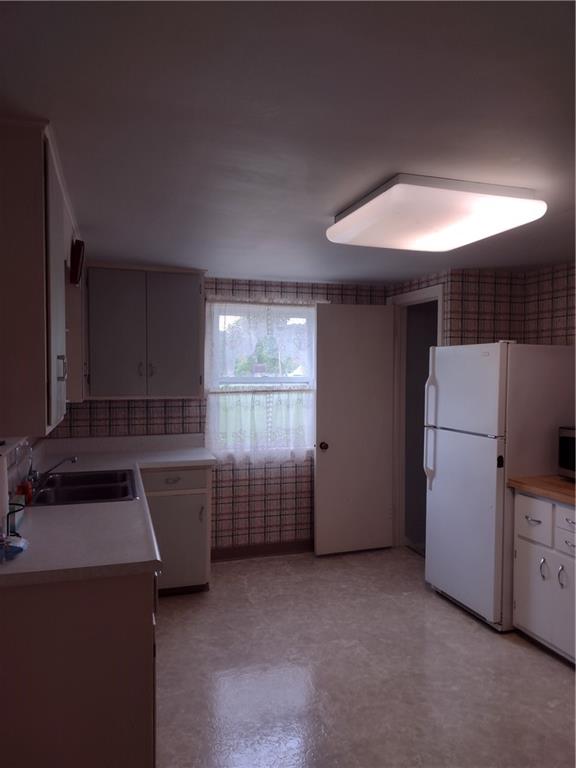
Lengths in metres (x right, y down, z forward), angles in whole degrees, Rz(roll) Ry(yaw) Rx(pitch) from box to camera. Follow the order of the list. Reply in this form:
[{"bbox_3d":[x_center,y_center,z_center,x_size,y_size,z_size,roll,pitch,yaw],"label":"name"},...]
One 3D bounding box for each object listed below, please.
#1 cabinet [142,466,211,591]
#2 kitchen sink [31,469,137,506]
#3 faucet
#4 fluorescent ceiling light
[{"bbox_3d":[-0.832,0.975,4.246,0.490,0.870,0.635,0,2,-16],"label":"cabinet"},{"bbox_3d":[-1.070,0.615,3.109,0.528,0.180,0.840,0,2,-16],"label":"kitchen sink"},{"bbox_3d":[-1.207,0.462,3.081,0.230,0.135,0.200,0,2,-16],"label":"faucet"},{"bbox_3d":[0.589,-0.702,2.515,0.660,0.115,0.710,0,2,-16],"label":"fluorescent ceiling light"}]

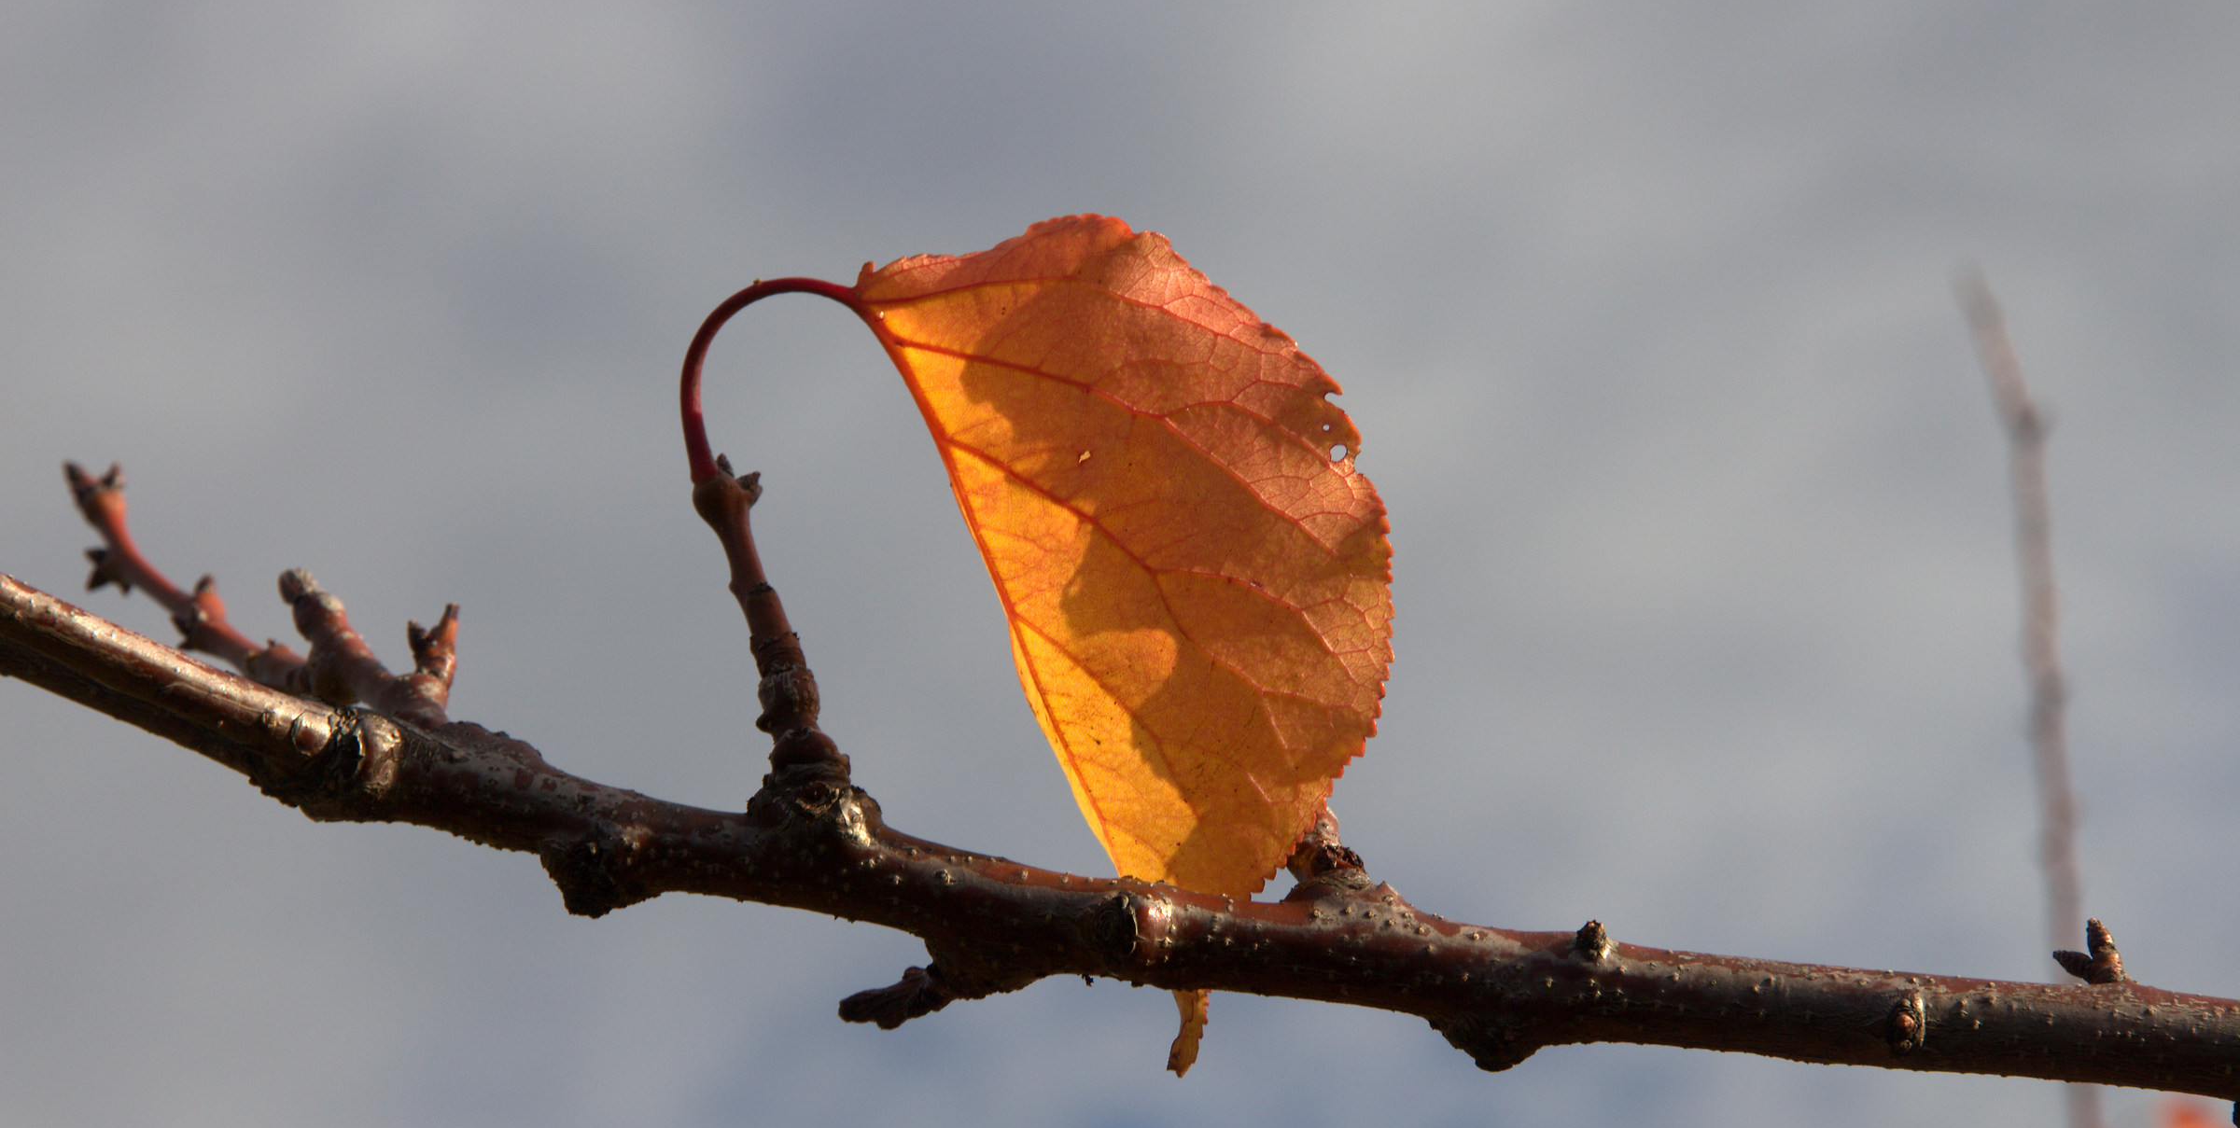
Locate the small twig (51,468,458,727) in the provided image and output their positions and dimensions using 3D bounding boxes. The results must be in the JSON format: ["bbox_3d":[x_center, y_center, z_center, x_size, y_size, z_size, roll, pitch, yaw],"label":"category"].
[{"bbox_3d":[-0.070,0.003,0.535,0.032,0.021,0.016,0,-15,0],"label":"small twig"}]

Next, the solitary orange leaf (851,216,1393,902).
[{"bbox_3d":[0.000,0.003,0.565,0.046,0.065,0.022,0,-15,0],"label":"solitary orange leaf"}]

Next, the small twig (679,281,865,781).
[{"bbox_3d":[-0.027,-0.003,0.520,0.015,0.040,0.011,0,-15,0],"label":"small twig"}]

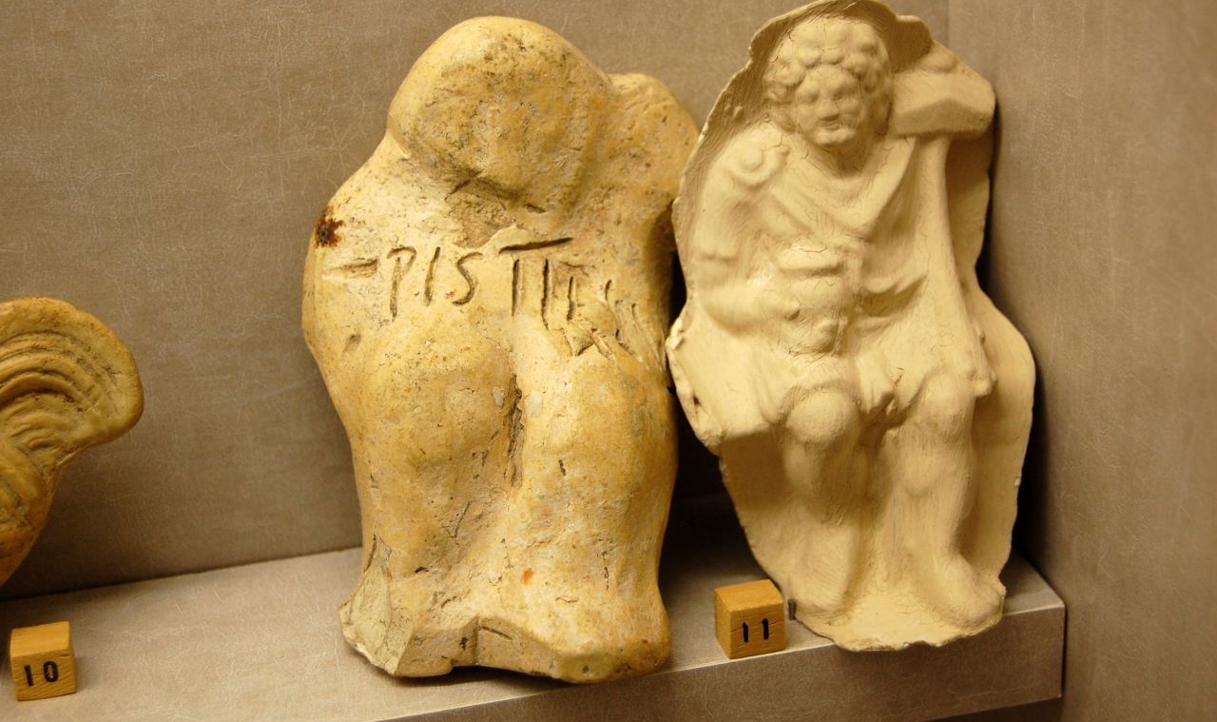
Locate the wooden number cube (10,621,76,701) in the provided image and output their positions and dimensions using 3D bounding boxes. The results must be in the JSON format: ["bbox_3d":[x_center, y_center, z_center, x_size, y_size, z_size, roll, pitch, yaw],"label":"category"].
[{"bbox_3d":[-0.155,0.082,0.639,0.015,0.014,0.015,-7,25,-10],"label":"wooden number cube"}]

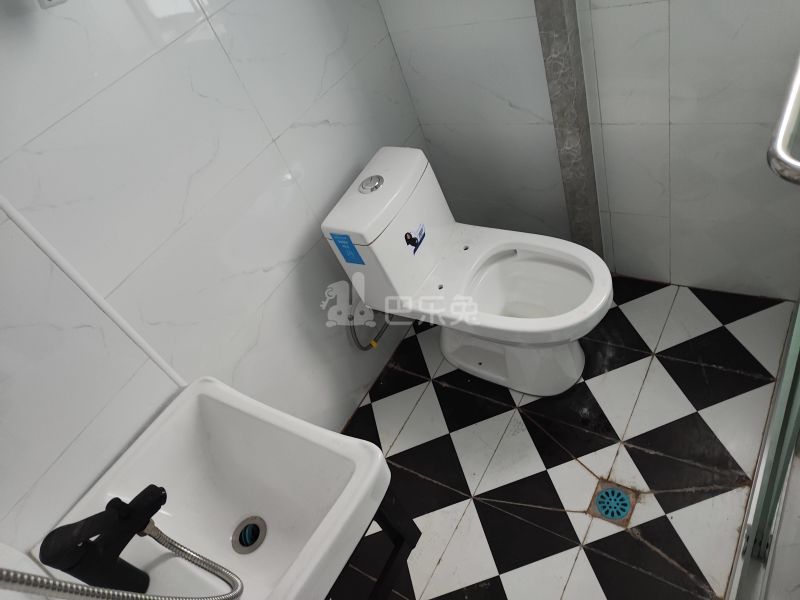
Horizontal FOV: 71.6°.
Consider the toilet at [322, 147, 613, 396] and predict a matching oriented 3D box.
[{"bbox_3d":[0.239,-0.044,1.576,0.720,0.648,0.378,13,54,35],"label":"toilet"}]

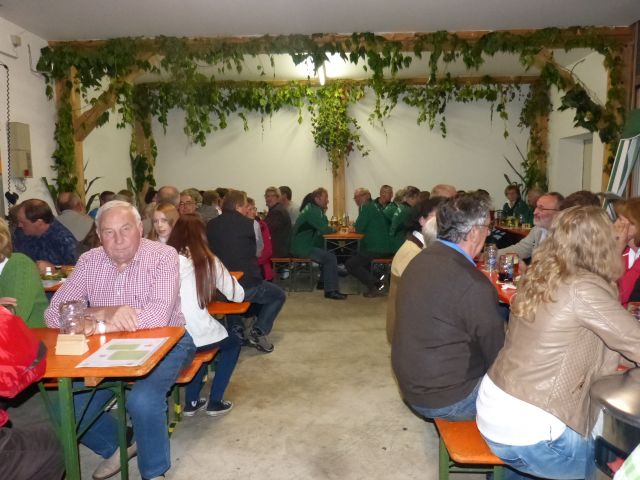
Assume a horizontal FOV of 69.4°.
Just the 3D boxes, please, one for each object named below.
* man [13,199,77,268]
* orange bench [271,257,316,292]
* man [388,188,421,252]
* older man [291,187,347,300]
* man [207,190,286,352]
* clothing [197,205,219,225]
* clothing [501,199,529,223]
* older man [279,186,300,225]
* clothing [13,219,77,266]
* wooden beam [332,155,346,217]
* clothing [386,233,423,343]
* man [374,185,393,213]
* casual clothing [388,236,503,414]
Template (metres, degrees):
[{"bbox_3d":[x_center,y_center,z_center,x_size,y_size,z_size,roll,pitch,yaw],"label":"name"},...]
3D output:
[{"bbox_3d":[-1.834,0.366,3.100,0.560,1.260,0.700,3,7,33],"label":"man"},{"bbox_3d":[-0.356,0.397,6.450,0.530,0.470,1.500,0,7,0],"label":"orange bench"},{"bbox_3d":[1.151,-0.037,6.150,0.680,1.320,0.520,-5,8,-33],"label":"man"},{"bbox_3d":[-0.006,0.045,5.750,0.760,1.320,0.520,-1,6,-3],"label":"older man"},{"bbox_3d":[-0.573,0.268,3.650,0.540,1.320,0.740,4,7,37],"label":"man"},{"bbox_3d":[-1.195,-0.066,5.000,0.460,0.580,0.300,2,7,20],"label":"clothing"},{"bbox_3d":[2.749,-0.296,6.500,0.480,0.620,0.360,1,6,18],"label":"clothing"},{"bbox_3d":[-0.474,-0.013,6.350,0.680,1.320,0.500,1,6,17],"label":"older man"},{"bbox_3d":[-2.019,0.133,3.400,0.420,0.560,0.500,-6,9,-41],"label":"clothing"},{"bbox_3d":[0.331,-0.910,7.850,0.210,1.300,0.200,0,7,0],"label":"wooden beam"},{"bbox_3d":[0.596,0.233,2.450,0.420,0.620,0.480,-1,6,-6],"label":"clothing"},{"bbox_3d":[0.949,-0.132,6.800,0.600,1.300,0.500,2,7,21],"label":"man"},{"bbox_3d":[0.560,0.362,2.030,0.460,0.730,0.530,-5,8,-36],"label":"casual clothing"}]

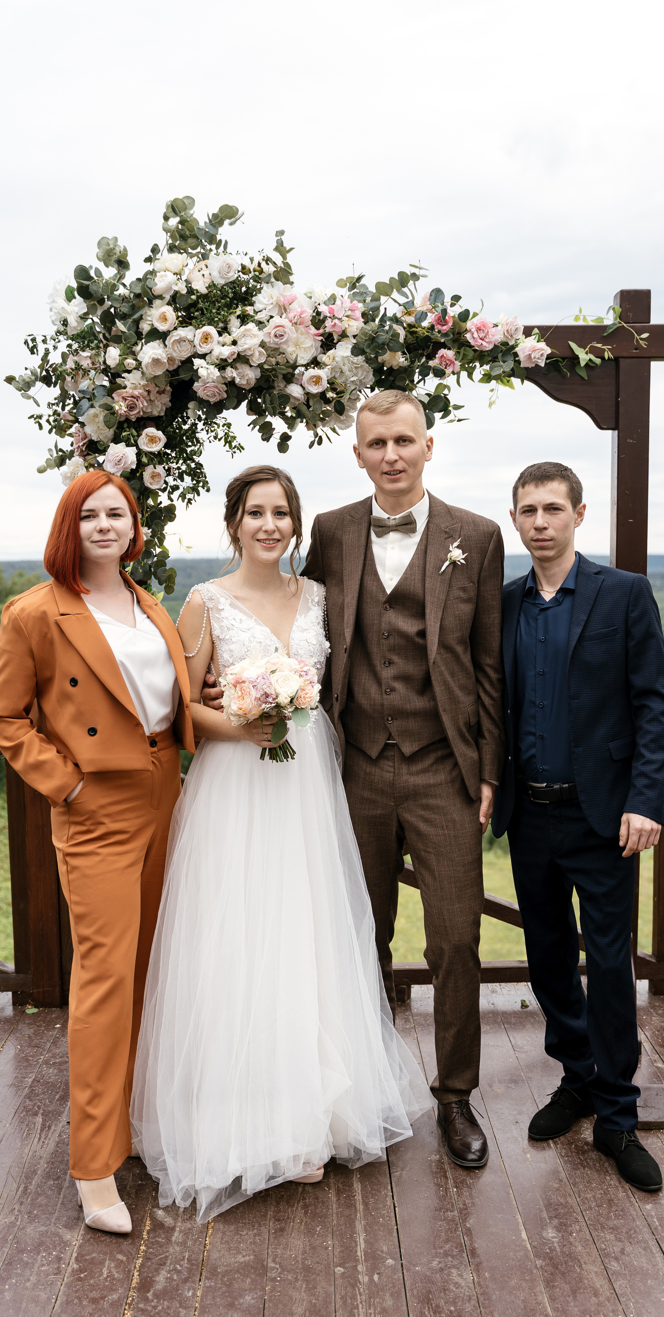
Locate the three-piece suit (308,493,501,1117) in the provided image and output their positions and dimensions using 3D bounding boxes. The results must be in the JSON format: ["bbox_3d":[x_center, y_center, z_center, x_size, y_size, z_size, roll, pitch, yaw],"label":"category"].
[{"bbox_3d":[0.176,0.340,3.050,0.540,1.460,0.330,0,5,8],"label":"three-piece suit"}]

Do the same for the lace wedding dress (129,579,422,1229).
[{"bbox_3d":[-0.153,0.517,2.963,0.680,1.390,0.620,-3,5,-25],"label":"lace wedding dress"}]

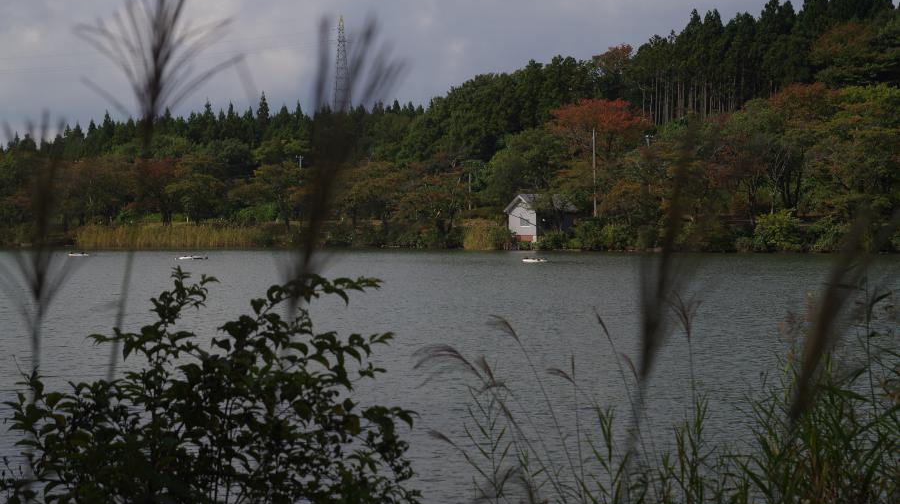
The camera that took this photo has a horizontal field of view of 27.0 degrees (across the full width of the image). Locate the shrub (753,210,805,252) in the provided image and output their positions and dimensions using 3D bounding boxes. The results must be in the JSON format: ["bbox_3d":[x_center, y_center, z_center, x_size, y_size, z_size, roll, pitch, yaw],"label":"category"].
[{"bbox_3d":[31.955,-2.043,182.000,5.000,3.900,4.200,-1,1,10],"label":"shrub"}]

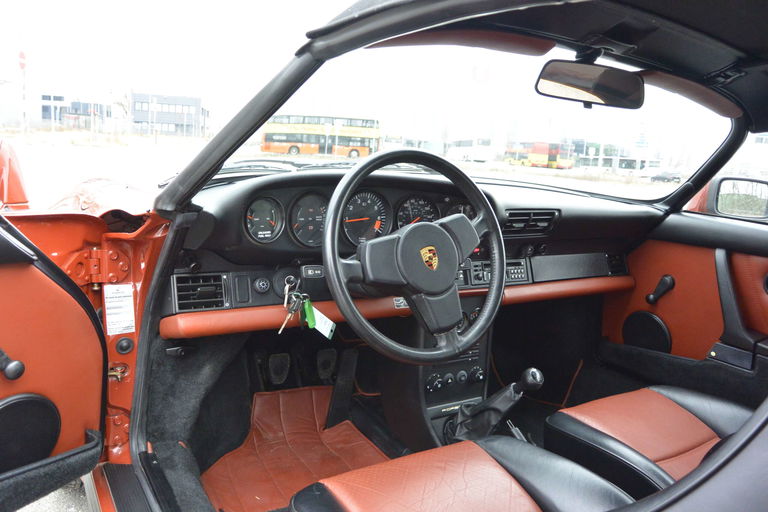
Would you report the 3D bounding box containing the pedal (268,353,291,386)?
[{"bbox_3d":[-0.272,0.296,1.501,0.060,0.085,0.030,-4,-9,-34],"label":"pedal"}]

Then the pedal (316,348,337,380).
[{"bbox_3d":[-0.155,0.300,1.583,0.060,0.085,0.030,-4,-9,-34],"label":"pedal"}]

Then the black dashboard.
[{"bbox_3d":[0.122,-0.070,1.345,1.300,0.260,0.340,-4,13,-34],"label":"black dashboard"}]

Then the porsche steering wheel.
[{"bbox_3d":[0.058,0.001,1.028,0.385,0.385,0.090,-3,-9,-33],"label":"porsche steering wheel"}]

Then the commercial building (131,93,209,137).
[{"bbox_3d":[-43.487,-27.635,114.182,14.500,7.800,12.000,-2,12,-28],"label":"commercial building"}]

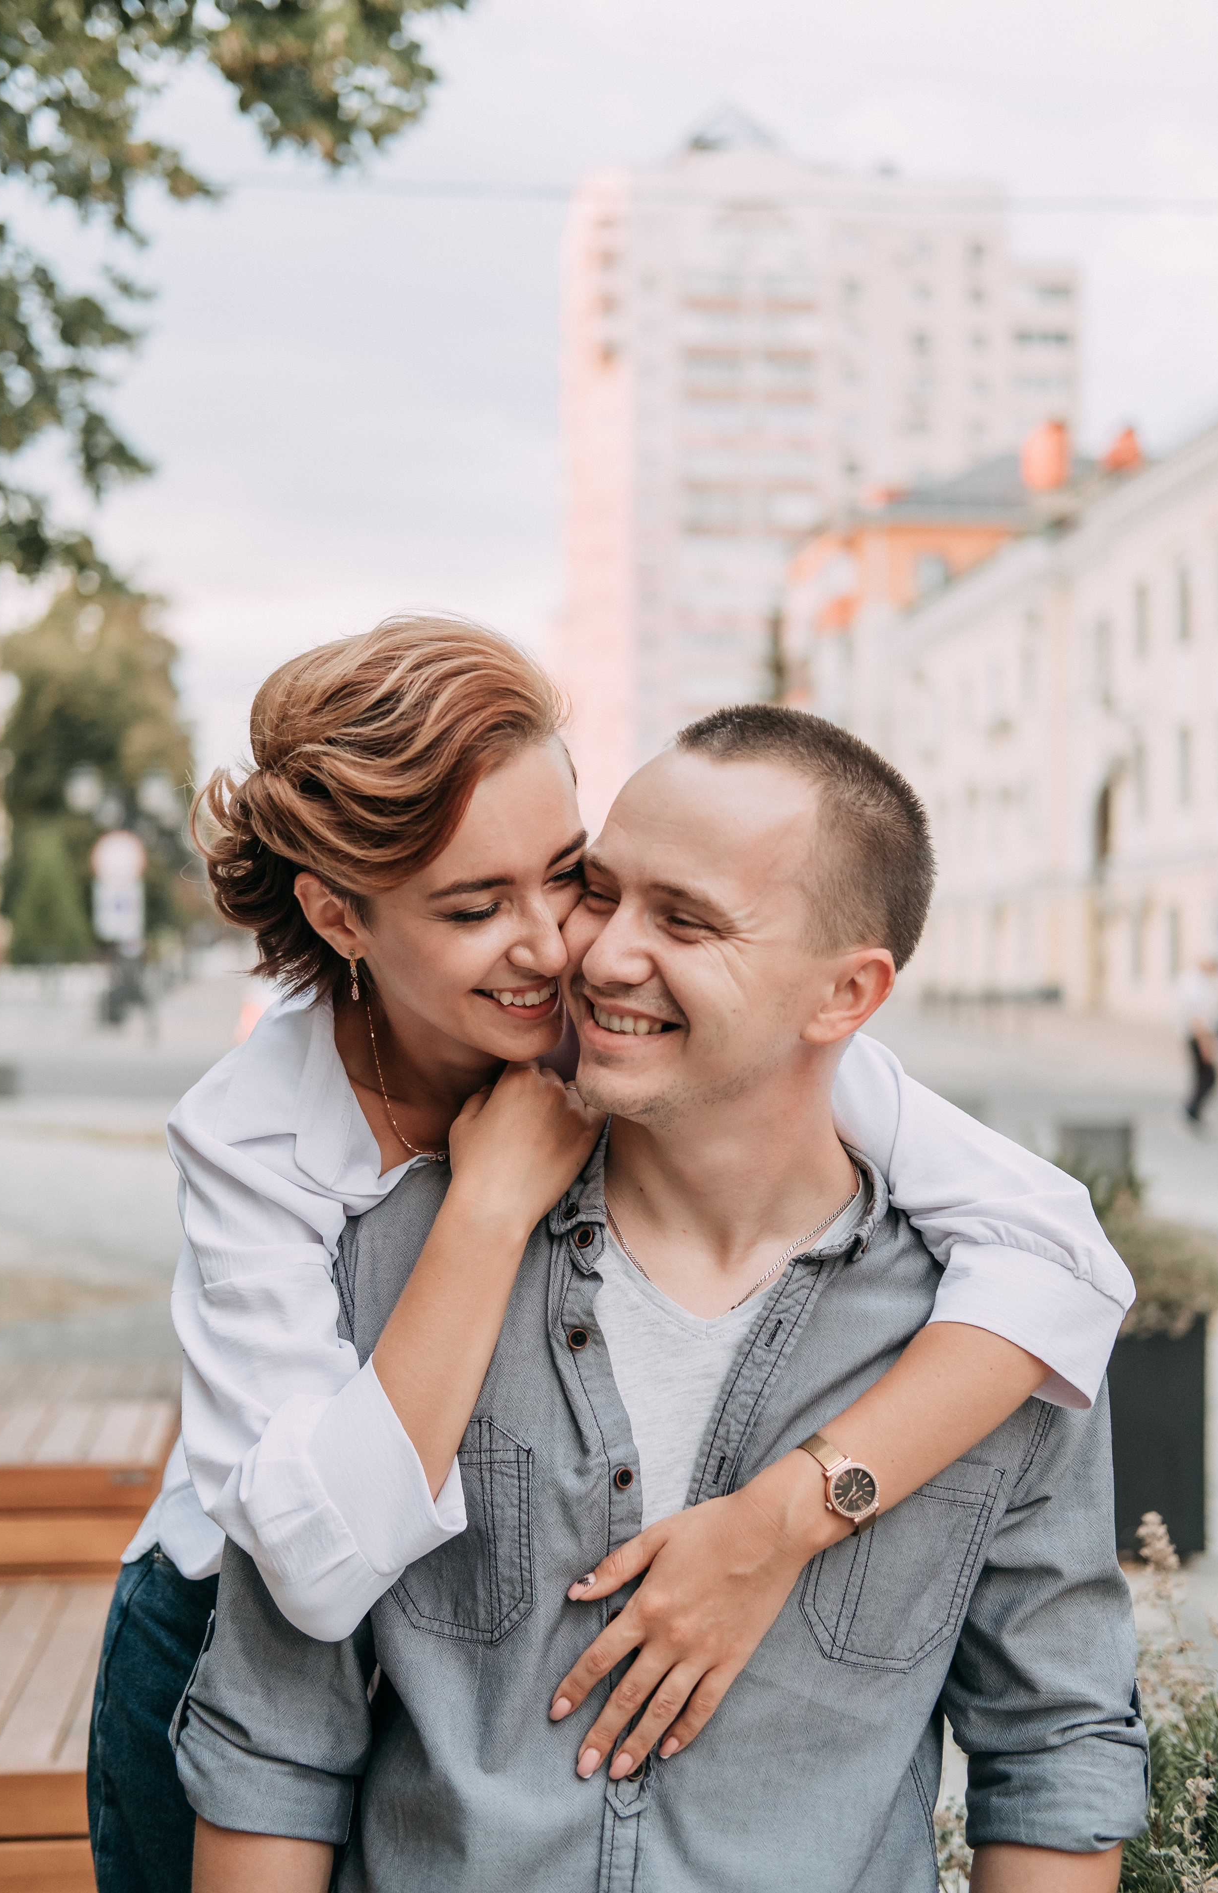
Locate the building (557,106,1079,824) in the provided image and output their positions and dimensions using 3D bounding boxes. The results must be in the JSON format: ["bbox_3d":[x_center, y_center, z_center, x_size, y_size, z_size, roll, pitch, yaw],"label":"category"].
[{"bbox_3d":[14.000,-27.800,194.000,30.000,61.000,24.000,0,0,-10],"label":"building"}]

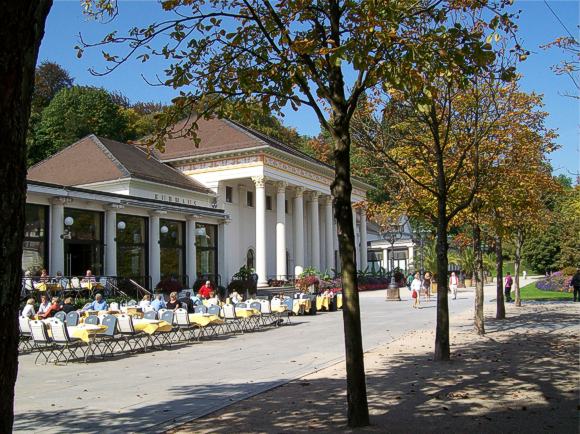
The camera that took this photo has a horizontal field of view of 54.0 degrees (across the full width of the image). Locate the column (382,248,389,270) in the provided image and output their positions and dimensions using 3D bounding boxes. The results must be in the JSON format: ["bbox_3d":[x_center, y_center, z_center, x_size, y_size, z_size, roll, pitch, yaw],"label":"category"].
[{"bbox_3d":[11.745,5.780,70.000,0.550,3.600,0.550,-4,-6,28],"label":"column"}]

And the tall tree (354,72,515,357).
[{"bbox_3d":[2.818,-0.039,11.100,3.100,5.400,3.100,-1,-6,0],"label":"tall tree"}]

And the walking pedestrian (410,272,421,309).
[{"bbox_3d":[6.033,3.513,27.302,0.500,1.704,0.400,0,-6,-11],"label":"walking pedestrian"}]

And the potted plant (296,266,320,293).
[{"bbox_3d":[1.523,5.339,47.624,1.950,2.353,1.950,-1,-6,0],"label":"potted plant"}]

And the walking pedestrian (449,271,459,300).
[{"bbox_3d":[10.250,4.338,35.780,0.560,1.704,0.400,-2,-6,9],"label":"walking pedestrian"}]

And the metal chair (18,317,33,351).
[{"bbox_3d":[-5.898,2.666,13.125,0.450,0.860,0.500,-4,-7,28],"label":"metal chair"}]

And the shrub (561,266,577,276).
[{"bbox_3d":[23.773,4.686,48.500,1.450,1.050,1.400,-1,-6,0],"label":"shrub"}]

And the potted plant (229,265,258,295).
[{"bbox_3d":[-2.879,3.909,34.500,1.600,2.000,1.500,-1,-6,0],"label":"potted plant"}]

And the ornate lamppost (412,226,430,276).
[{"bbox_3d":[9.791,3.298,42.464,1.324,5.199,1.324,-4,-7,28],"label":"ornate lamppost"}]

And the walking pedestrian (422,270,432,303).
[{"bbox_3d":[7.489,3.812,31.000,0.520,1.700,0.420,-2,-6,7],"label":"walking pedestrian"}]

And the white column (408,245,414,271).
[{"bbox_3d":[18.388,6.950,86.000,0.680,5.400,0.680,-4,-7,28],"label":"white column"}]

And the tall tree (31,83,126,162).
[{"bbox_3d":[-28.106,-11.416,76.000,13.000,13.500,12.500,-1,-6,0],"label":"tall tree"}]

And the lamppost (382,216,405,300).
[{"bbox_3d":[6.468,2.683,36.030,1.351,5.180,1.351,-4,-7,28],"label":"lamppost"}]

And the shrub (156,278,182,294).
[{"bbox_3d":[-7.044,4.058,33.000,1.550,1.000,1.400,-1,-6,0],"label":"shrub"}]

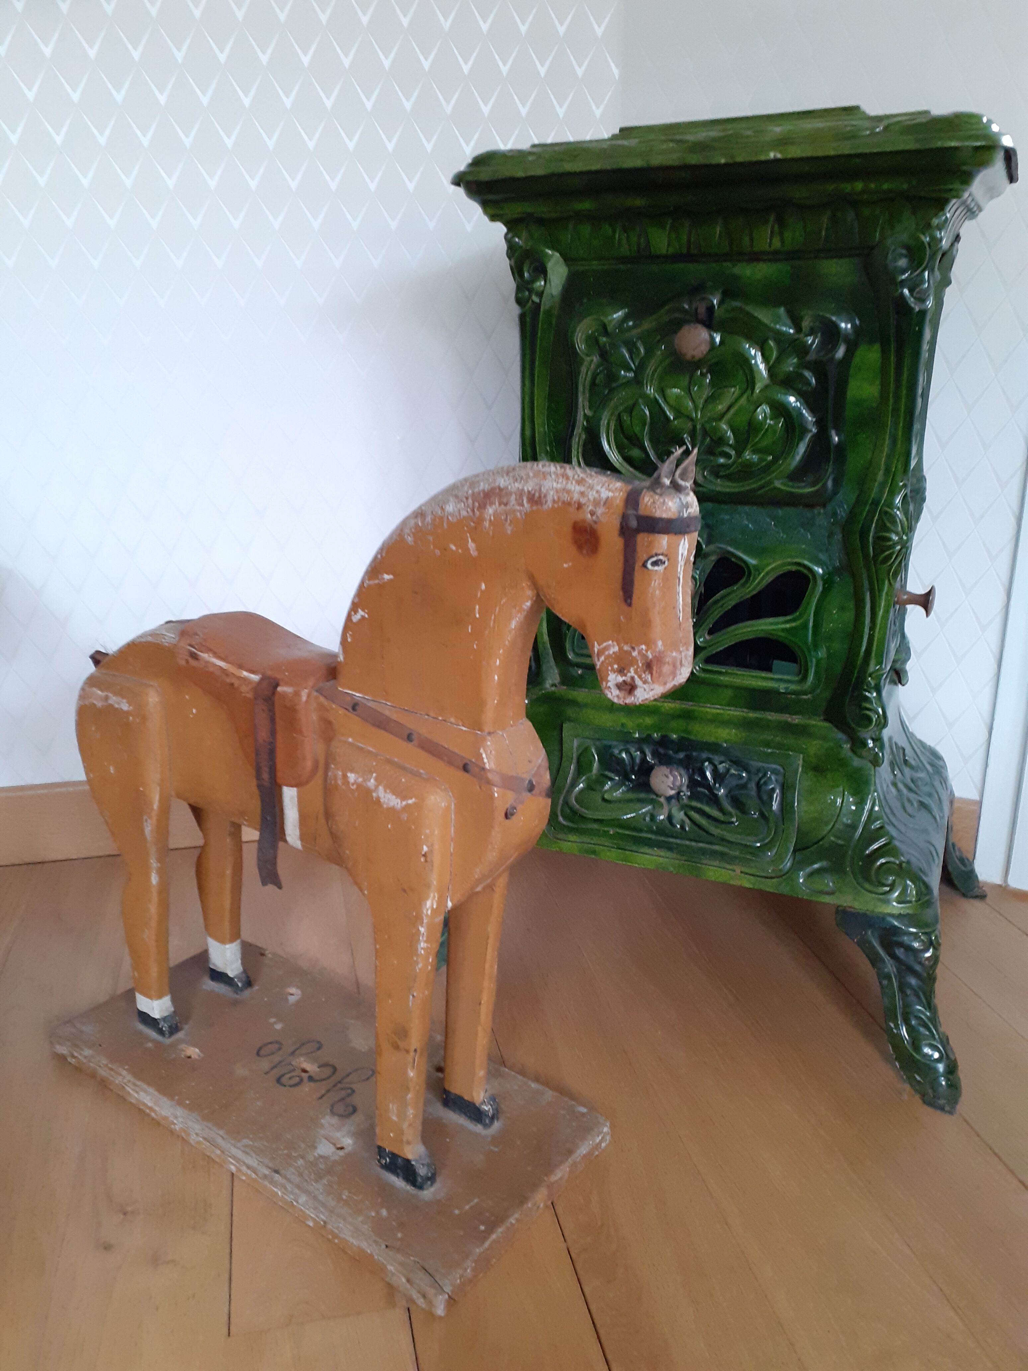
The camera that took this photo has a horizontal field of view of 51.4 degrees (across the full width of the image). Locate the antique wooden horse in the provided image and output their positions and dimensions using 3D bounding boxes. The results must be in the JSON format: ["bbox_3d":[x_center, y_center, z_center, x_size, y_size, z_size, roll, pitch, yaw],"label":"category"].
[{"bbox_3d":[-0.149,0.090,0.883,0.637,0.603,0.140,14,24,34],"label":"antique wooden horse"}]

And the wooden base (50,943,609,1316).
[{"bbox_3d":[-0.189,0.376,1.008,0.510,0.020,0.221,14,24,34],"label":"wooden base"}]

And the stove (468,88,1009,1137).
[{"bbox_3d":[0.242,-0.105,1.127,0.560,0.840,0.431,8,21,23],"label":"stove"}]

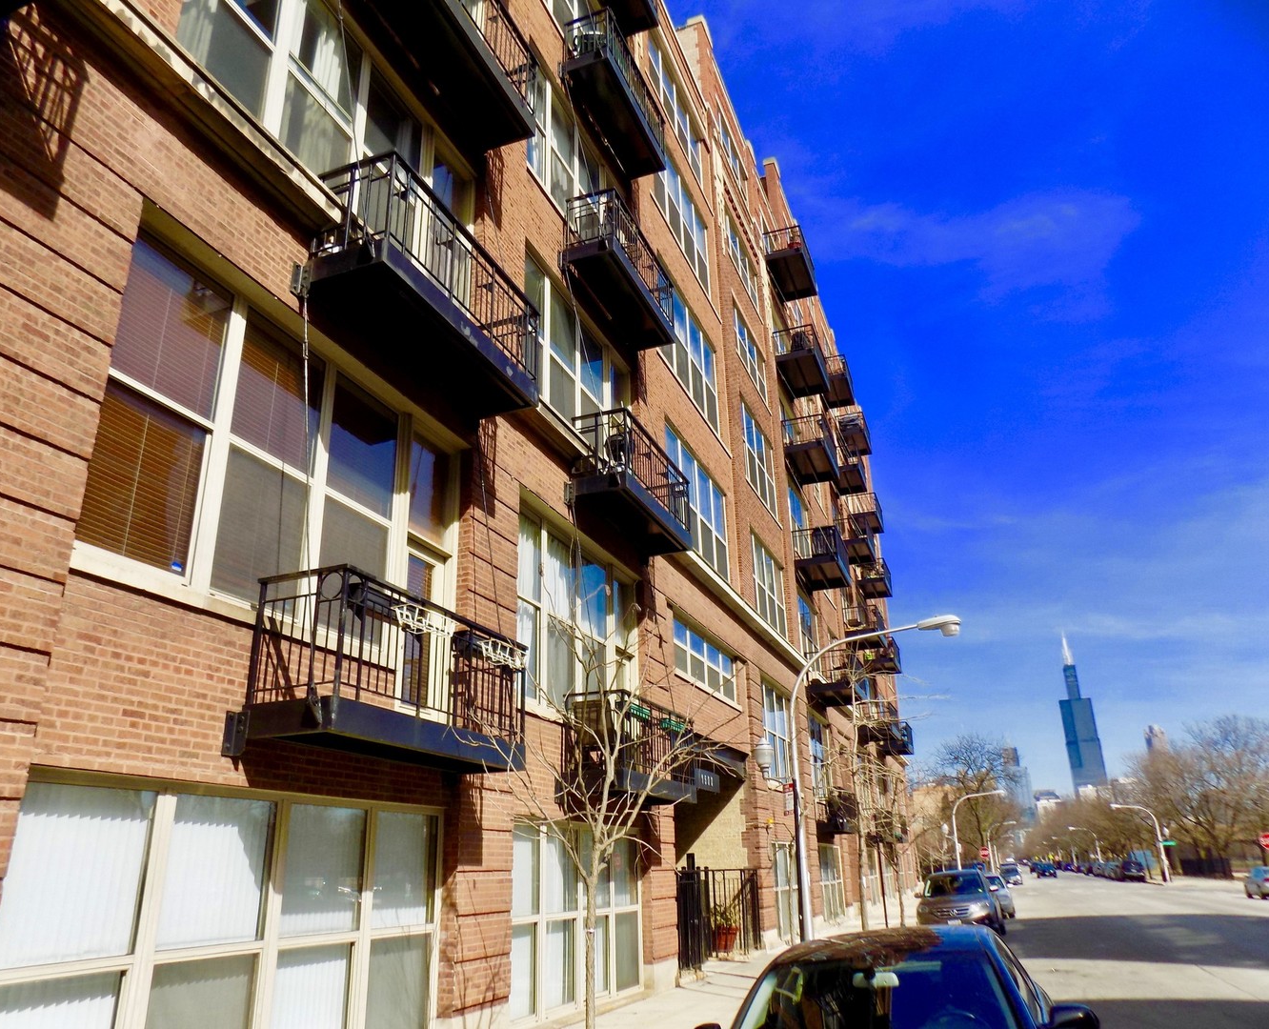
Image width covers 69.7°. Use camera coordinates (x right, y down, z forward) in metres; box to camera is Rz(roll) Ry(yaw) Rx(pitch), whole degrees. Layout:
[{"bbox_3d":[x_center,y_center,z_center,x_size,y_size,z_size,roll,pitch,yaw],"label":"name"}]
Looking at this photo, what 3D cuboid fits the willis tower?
[{"bbox_3d":[1061.090,536.175,2155.704,68.600,527.000,68.600,-10,-23,19],"label":"willis tower"}]

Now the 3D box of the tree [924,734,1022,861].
[{"bbox_3d":[29.983,25.805,79.909,8.600,12.900,8.600,-10,-23,19],"label":"tree"}]

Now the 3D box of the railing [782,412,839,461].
[{"bbox_3d":[6.381,-2.344,32.841,1.370,1.050,2.970,-10,-23,19],"label":"railing"}]

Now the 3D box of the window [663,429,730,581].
[{"bbox_3d":[1.401,-0.081,19.797,0.170,2.450,4.400,-10,-23,19],"label":"window"}]

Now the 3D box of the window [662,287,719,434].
[{"bbox_3d":[1.313,-3.763,21.521,0.120,2.640,4.580,-10,-23,19],"label":"window"}]

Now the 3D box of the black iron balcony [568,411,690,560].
[{"bbox_3d":[0.043,-0.427,15.354,0.844,1.282,3.082,-9,-23,19],"label":"black iron balcony"}]

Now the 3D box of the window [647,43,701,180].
[{"bbox_3d":[1.091,-10.683,24.112,0.170,2.150,4.400,-10,-23,19],"label":"window"}]

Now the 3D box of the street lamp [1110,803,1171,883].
[{"bbox_3d":[41.000,26.653,73.822,3.200,6.100,0.400,-10,-23,19],"label":"street lamp"}]

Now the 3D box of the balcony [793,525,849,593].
[{"bbox_3d":[6.652,1.589,32.081,1.418,1.272,2.967,-9,-23,19],"label":"balcony"}]

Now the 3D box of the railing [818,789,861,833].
[{"bbox_3d":[6.573,9.366,29.037,0.872,1.097,3.157,-10,-23,19],"label":"railing"}]

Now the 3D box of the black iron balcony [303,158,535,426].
[{"bbox_3d":[-2.076,-2.274,9.805,0.810,1.260,2.990,-10,-23,19],"label":"black iron balcony"}]

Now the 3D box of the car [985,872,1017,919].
[{"bbox_3d":[13.077,14.073,33.746,1.800,1.460,4.600,-10,-23,19],"label":"car"}]

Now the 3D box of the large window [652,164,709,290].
[{"bbox_3d":[1.222,-7.863,23.733,0.150,2.488,4.761,-9,-23,19],"label":"large window"}]

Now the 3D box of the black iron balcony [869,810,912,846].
[{"bbox_3d":[10.279,12.696,37.158,1.050,1.250,3.300,-10,-23,19],"label":"black iron balcony"}]

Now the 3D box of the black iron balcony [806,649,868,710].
[{"bbox_3d":[6.638,5.394,29.898,1.380,1.240,2.970,-10,-23,19],"label":"black iron balcony"}]

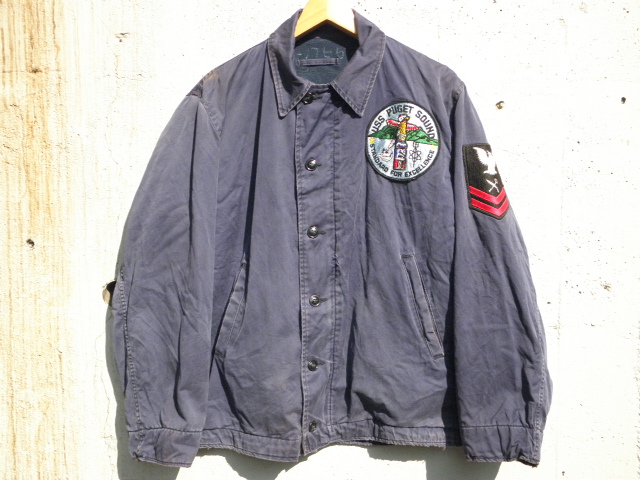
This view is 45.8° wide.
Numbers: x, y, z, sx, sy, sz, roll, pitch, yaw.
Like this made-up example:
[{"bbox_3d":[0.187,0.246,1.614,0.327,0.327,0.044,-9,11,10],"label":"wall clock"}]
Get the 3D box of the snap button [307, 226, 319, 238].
[{"bbox_3d":[-0.011,-0.012,1.175,0.018,0.018,0.007,0,0,0],"label":"snap button"}]

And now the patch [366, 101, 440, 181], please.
[{"bbox_3d":[0.130,-0.155,1.185,0.123,0.125,0.008,5,0,-15],"label":"patch"}]

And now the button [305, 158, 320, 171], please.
[{"bbox_3d":[-0.012,-0.117,1.175,0.018,0.018,0.007,0,0,0],"label":"button"}]

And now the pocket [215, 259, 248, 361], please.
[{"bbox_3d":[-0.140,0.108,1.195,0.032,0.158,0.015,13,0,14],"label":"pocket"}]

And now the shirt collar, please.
[{"bbox_3d":[0.010,-0.283,1.215,0.188,0.168,0.100,0,0,0],"label":"shirt collar"}]

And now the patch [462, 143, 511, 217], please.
[{"bbox_3d":[0.268,-0.094,1.215,0.075,0.116,0.018,10,0,-36],"label":"patch"}]

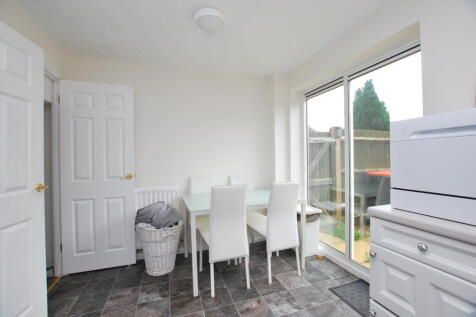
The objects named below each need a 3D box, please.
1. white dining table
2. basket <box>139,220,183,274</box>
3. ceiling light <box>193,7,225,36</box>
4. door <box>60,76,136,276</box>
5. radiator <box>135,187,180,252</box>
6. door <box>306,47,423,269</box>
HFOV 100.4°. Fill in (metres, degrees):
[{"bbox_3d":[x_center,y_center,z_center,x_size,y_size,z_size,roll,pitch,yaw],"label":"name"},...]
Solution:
[{"bbox_3d":[0.040,0.816,2.255,1.180,0.740,0.750,-1,0,-19],"label":"white dining table"},{"bbox_3d":[-0.833,0.951,2.127,0.455,0.490,0.455,-1,0,-19],"label":"basket"},{"bbox_3d":[-0.240,-1.096,1.630,0.270,0.080,0.270,-1,0,0],"label":"ceiling light"},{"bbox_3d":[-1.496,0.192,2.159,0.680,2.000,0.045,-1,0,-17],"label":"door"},{"bbox_3d":[-0.939,0.675,2.340,0.480,0.670,0.090,-1,0,-19],"label":"radiator"},{"bbox_3d":[1.169,0.138,2.102,0.100,2.050,1.450,-1,0,-19],"label":"door"}]

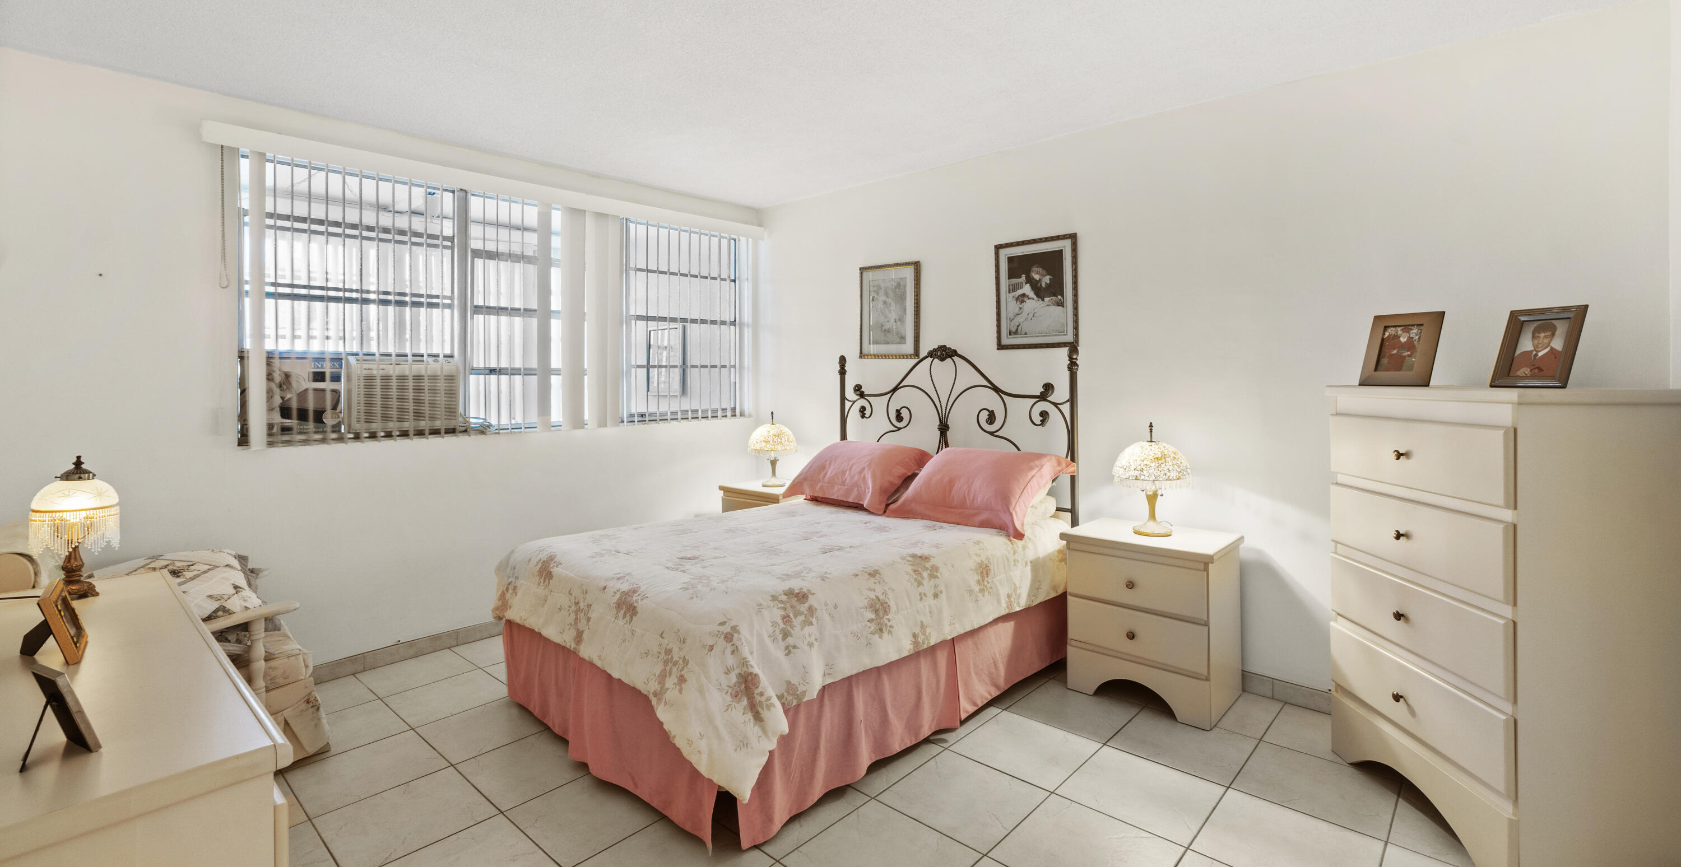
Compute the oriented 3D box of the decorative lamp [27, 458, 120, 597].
[{"bbox_3d":[-1.968,0.241,1.801,0.155,0.356,0.155,2,5,42],"label":"decorative lamp"}]

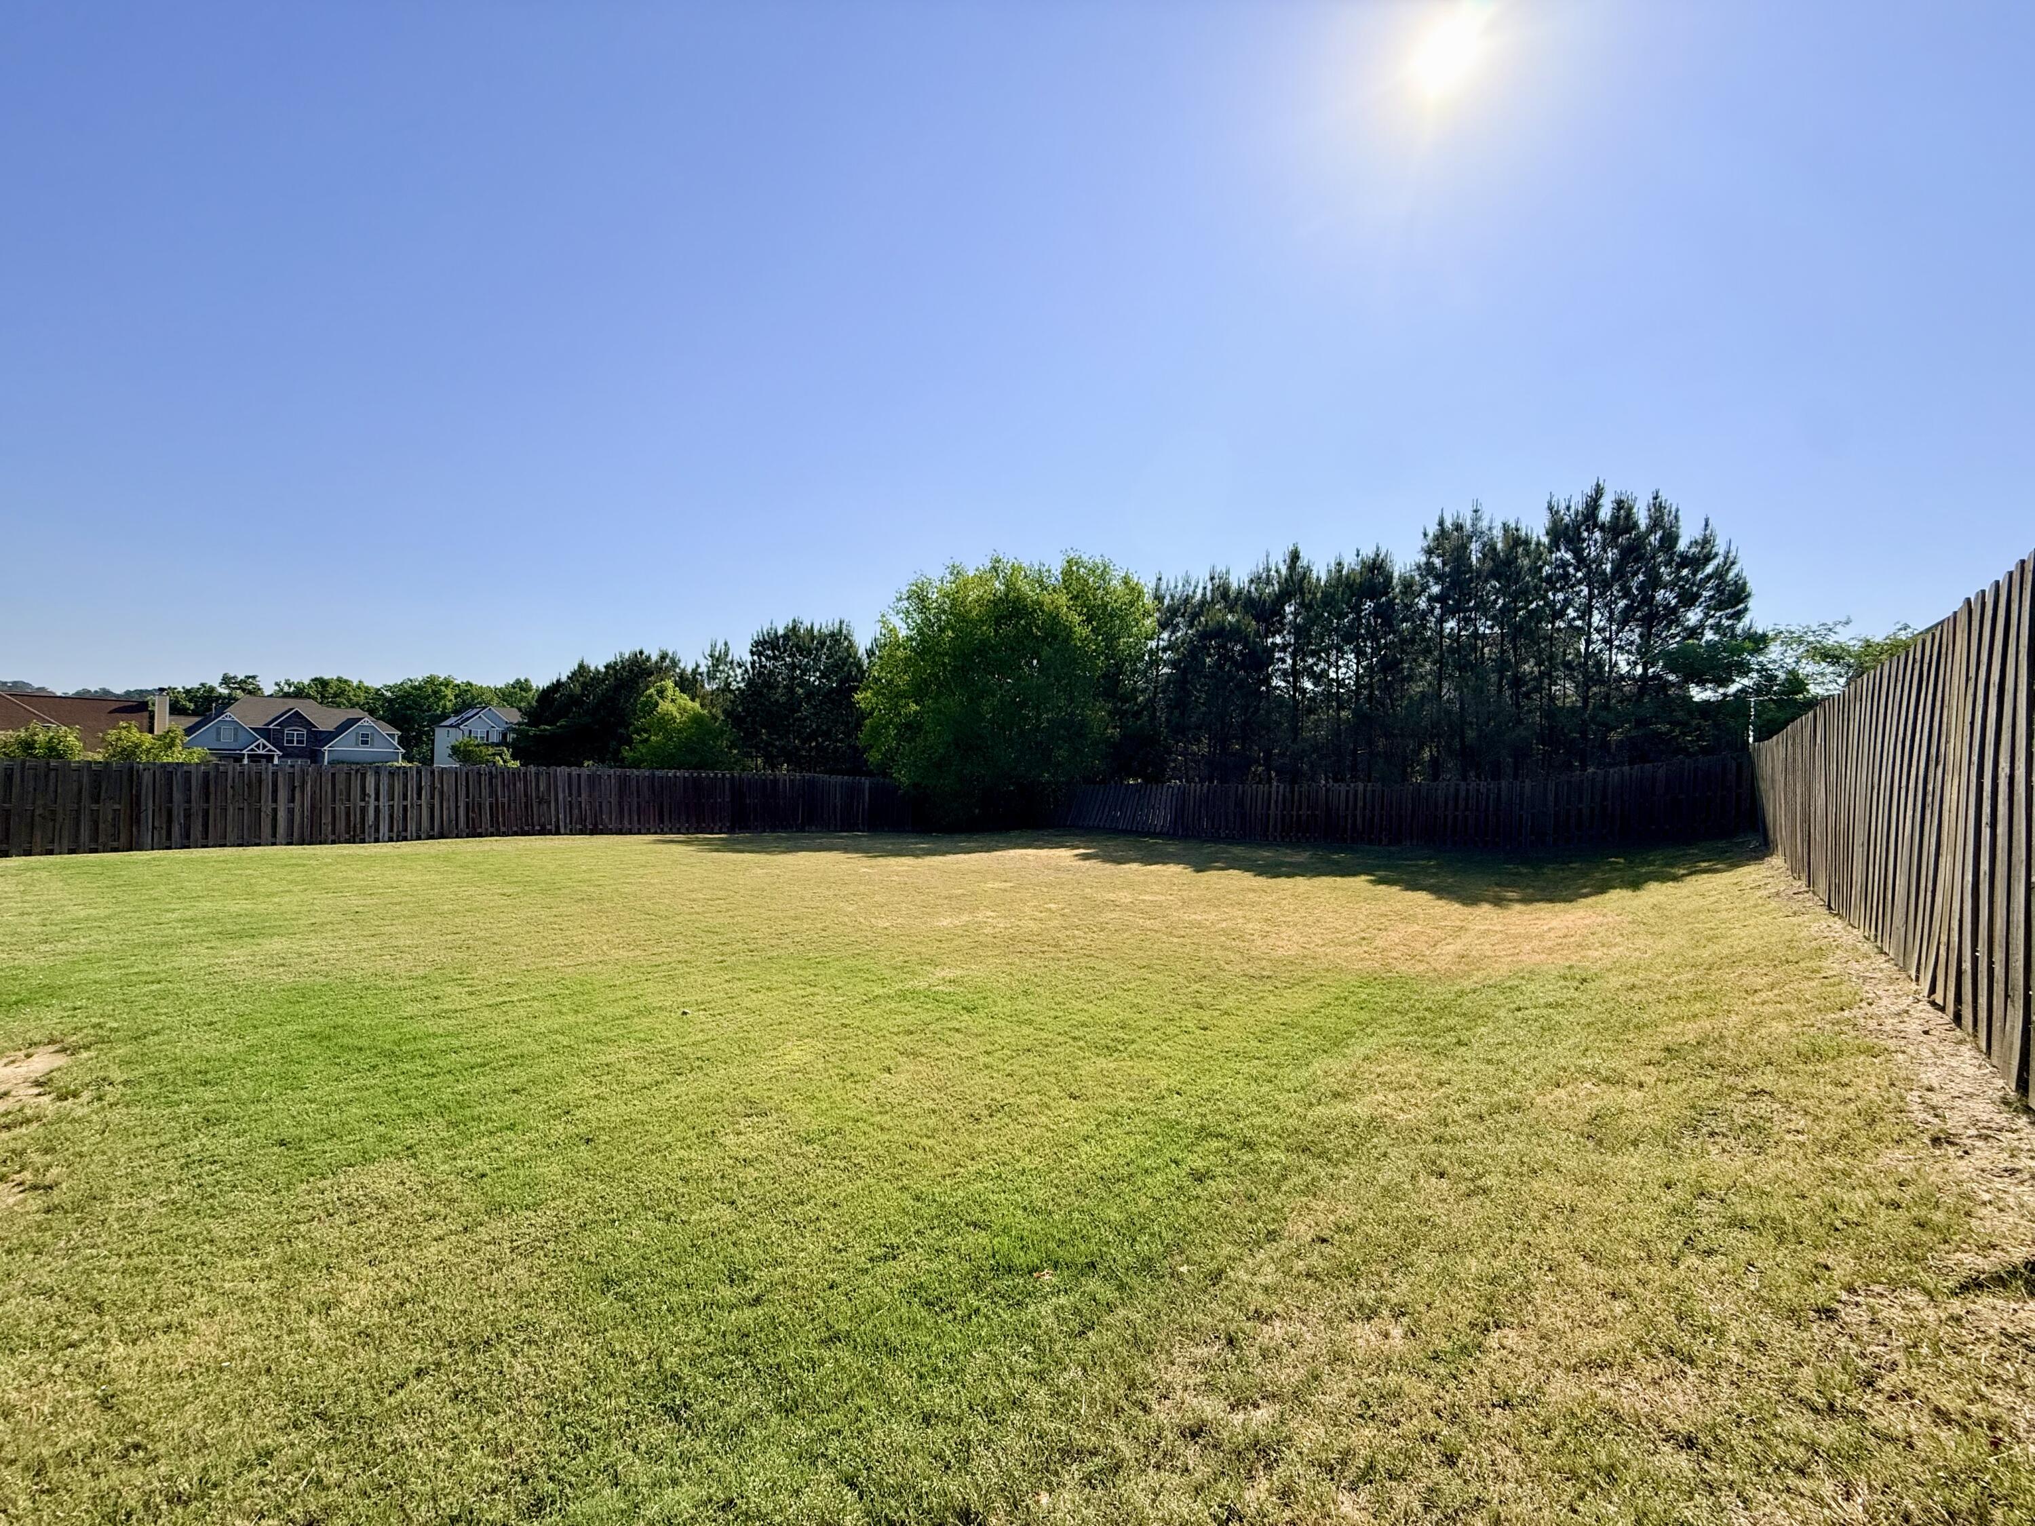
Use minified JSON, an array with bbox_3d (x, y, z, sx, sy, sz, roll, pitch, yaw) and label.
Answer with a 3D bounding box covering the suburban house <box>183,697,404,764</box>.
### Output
[{"bbox_3d":[-78.804,-2.903,88.812,13.000,8.500,17.903,1,-1,37],"label":"suburban house"}]

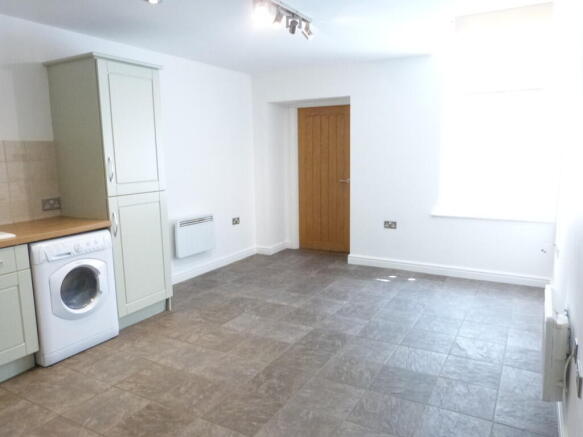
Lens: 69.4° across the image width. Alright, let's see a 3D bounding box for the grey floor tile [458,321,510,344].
[{"bbox_3d":[1.472,0.875,3.225,0.337,0.012,0.337,4,9,29],"label":"grey floor tile"}]

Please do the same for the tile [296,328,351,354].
[{"bbox_3d":[0.253,0.905,3.134,0.335,0.010,0.335,4,10,29],"label":"tile"}]

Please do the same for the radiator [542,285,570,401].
[{"bbox_3d":[1.367,0.617,2.190,0.085,0.390,0.600,4,10,31],"label":"radiator"}]

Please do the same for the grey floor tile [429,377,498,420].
[{"bbox_3d":[0.963,1.008,2.355,0.335,0.010,0.335,4,10,29],"label":"grey floor tile"}]

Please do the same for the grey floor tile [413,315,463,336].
[{"bbox_3d":[1.182,0.857,3.388,0.337,0.012,0.337,4,9,29],"label":"grey floor tile"}]

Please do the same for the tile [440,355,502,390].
[{"bbox_3d":[1.127,0.963,2.640,0.335,0.010,0.335,4,10,29],"label":"tile"}]

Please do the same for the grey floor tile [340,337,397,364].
[{"bbox_3d":[0.545,0.928,2.977,0.337,0.012,0.337,4,9,29],"label":"grey floor tile"}]

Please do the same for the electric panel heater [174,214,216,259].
[{"bbox_3d":[-1.102,0.191,4.783,0.085,0.395,0.620,4,9,29],"label":"electric panel heater"}]

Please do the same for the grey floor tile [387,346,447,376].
[{"bbox_3d":[0.842,0.946,2.810,0.337,0.012,0.337,4,9,29],"label":"grey floor tile"}]

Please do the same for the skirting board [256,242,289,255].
[{"bbox_3d":[-0.259,0.422,6.045,0.245,0.110,0.460,4,10,30],"label":"skirting board"}]

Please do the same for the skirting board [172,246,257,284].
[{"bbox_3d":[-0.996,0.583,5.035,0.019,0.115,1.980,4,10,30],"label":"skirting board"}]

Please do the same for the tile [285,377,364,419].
[{"bbox_3d":[0.211,1.017,2.400,0.337,0.012,0.337,4,9,29],"label":"tile"}]

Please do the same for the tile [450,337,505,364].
[{"bbox_3d":[1.292,0.917,2.925,0.335,0.010,0.335,4,10,29],"label":"tile"}]

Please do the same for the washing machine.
[{"bbox_3d":[-1.722,0.517,3.076,0.570,0.847,0.591,4,10,30],"label":"washing machine"}]

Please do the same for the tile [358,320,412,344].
[{"bbox_3d":[0.711,0.879,3.255,0.335,0.010,0.335,4,10,29],"label":"tile"}]

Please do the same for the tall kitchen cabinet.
[{"bbox_3d":[-1.463,-0.198,3.489,0.640,2.050,0.599,4,10,30],"label":"tall kitchen cabinet"}]

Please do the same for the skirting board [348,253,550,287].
[{"bbox_3d":[1.649,0.583,4.767,2.140,0.120,0.020,4,10,31],"label":"skirting board"}]

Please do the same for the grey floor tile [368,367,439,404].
[{"bbox_3d":[0.671,0.989,2.520,0.335,0.010,0.335,4,10,29],"label":"grey floor tile"}]

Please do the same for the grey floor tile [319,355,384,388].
[{"bbox_3d":[0.378,0.972,2.689,0.337,0.012,0.337,4,9,29],"label":"grey floor tile"}]

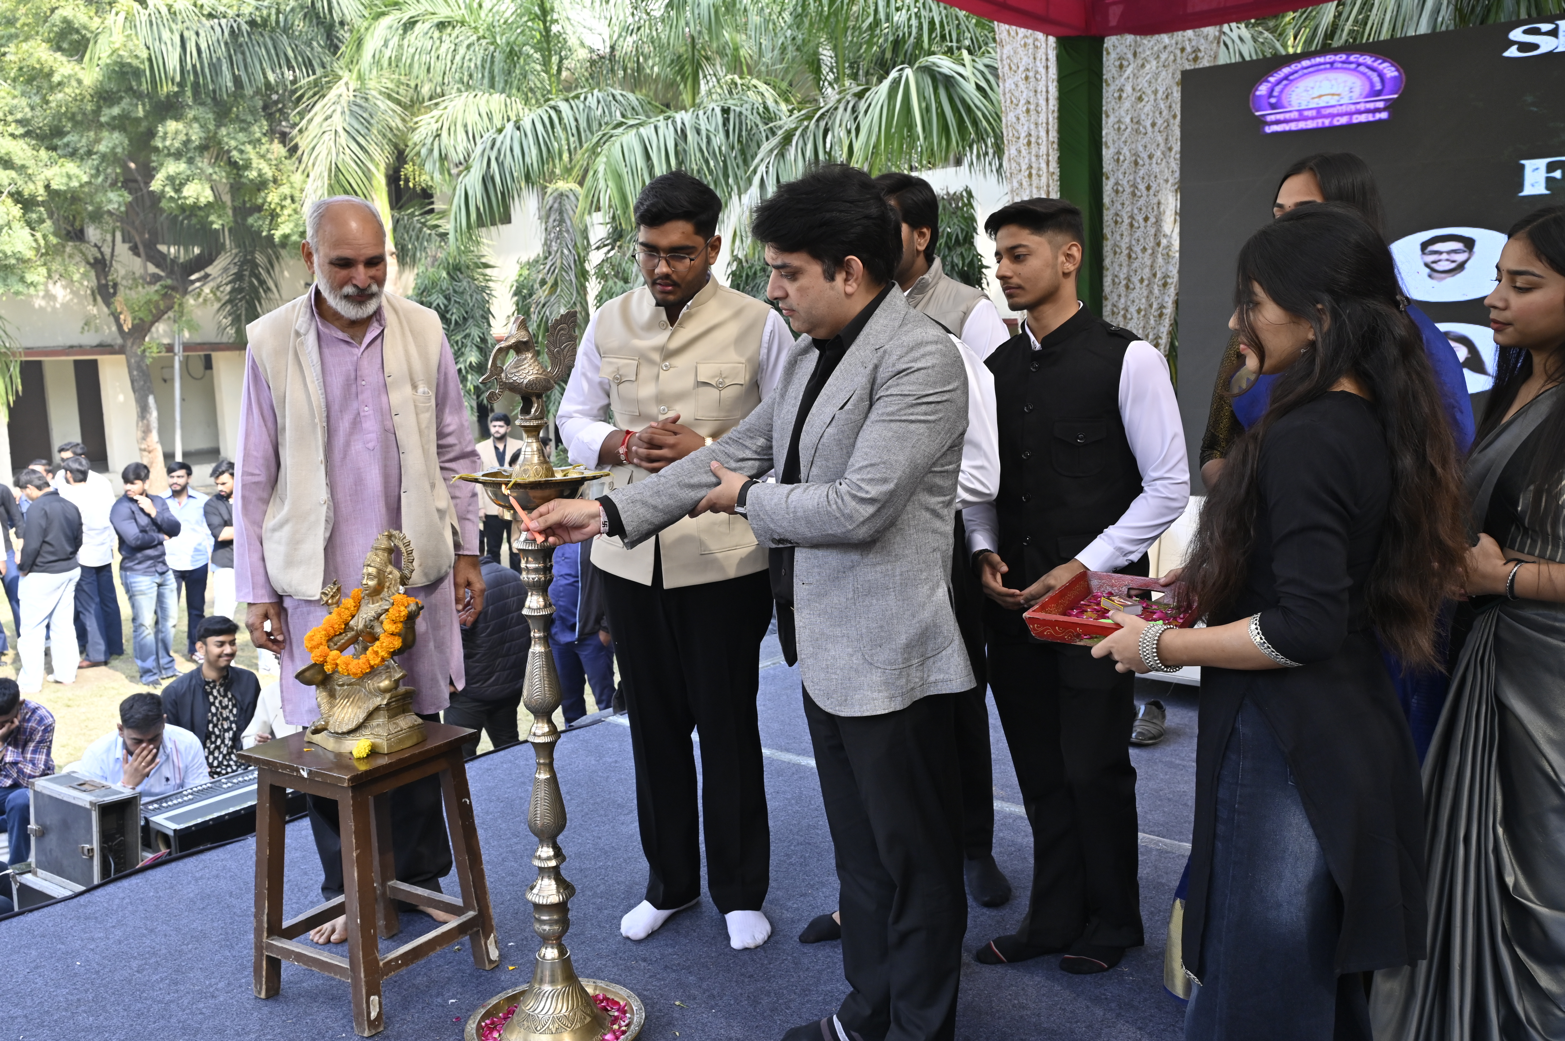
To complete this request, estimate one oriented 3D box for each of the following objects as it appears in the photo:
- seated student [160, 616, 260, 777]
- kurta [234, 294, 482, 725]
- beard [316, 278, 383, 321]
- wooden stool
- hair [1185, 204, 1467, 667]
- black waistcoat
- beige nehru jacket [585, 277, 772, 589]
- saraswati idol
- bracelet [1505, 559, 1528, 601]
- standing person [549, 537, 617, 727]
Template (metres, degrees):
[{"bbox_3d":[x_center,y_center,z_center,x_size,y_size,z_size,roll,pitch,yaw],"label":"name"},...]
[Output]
[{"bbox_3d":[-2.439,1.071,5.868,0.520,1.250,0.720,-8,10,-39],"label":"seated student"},{"bbox_3d":[-0.968,-0.038,2.970,0.540,0.980,0.330,-5,8,-25],"label":"kurta"},{"bbox_3d":[-0.926,-0.479,2.800,0.140,0.090,0.100,-7,23,-35],"label":"beard"},{"bbox_3d":[-0.885,0.733,2.799,0.362,0.531,0.365,3,9,32],"label":"wooden stool"},{"bbox_3d":[0.834,-0.138,2.000,0.380,0.690,0.320,1,8,23],"label":"hair"},{"bbox_3d":[0.595,-0.109,2.740,0.250,0.670,0.400,-9,10,-43],"label":"black waistcoat"},{"bbox_3d":[-0.230,-0.205,2.900,0.430,0.670,0.280,0,8,15],"label":"beige nehru jacket"},{"bbox_3d":[-0.896,0.247,2.755,0.270,0.443,0.155,3,9,32],"label":"saraswati idol"},{"bbox_3d":[1.268,0.102,2.250,0.068,0.068,0.014,-8,18,-38],"label":"bracelet"},{"bbox_3d":[-1.096,0.662,7.100,0.500,1.700,0.320,-1,8,6],"label":"standing person"}]

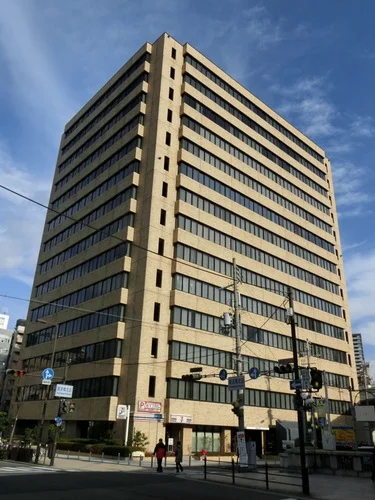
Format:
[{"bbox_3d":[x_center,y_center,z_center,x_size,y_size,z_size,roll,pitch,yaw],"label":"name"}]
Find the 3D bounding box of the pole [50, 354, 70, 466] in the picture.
[{"bbox_3d":[-7.543,9.350,24.941,0.220,6.279,0.220,2,-23,0],"label":"pole"}]

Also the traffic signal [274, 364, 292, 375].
[{"bbox_3d":[5.739,7.107,24.911,0.480,0.420,1.250,21,-30,-37],"label":"traffic signal"}]

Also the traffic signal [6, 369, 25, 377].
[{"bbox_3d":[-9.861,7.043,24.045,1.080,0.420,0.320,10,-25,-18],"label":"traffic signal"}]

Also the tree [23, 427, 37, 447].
[{"bbox_3d":[-17.984,21.283,47.924,1.400,2.100,1.400,21,-30,-37],"label":"tree"}]

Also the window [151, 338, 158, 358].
[{"bbox_3d":[-3.349,9.994,42.602,0.716,1.960,0.200,21,-30,-37],"label":"window"}]

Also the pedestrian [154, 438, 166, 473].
[{"bbox_3d":[-1.462,11.334,23.126,0.580,1.680,0.400,9,-24,-15],"label":"pedestrian"}]

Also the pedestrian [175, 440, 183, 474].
[{"bbox_3d":[-0.450,11.845,24.059,0.450,1.647,0.360,15,-27,-27],"label":"pedestrian"}]

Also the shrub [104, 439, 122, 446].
[{"bbox_3d":[-6.812,17.658,37.887,1.000,1.050,2.200,21,-30,-37],"label":"shrub"}]

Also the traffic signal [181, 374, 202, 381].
[{"bbox_3d":[0.328,9.292,30.530,0.480,0.420,1.250,21,-30,-37],"label":"traffic signal"}]

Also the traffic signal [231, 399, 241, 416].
[{"bbox_3d":[3.085,10.123,26.925,0.420,0.988,0.420,6,-24,-9],"label":"traffic signal"}]

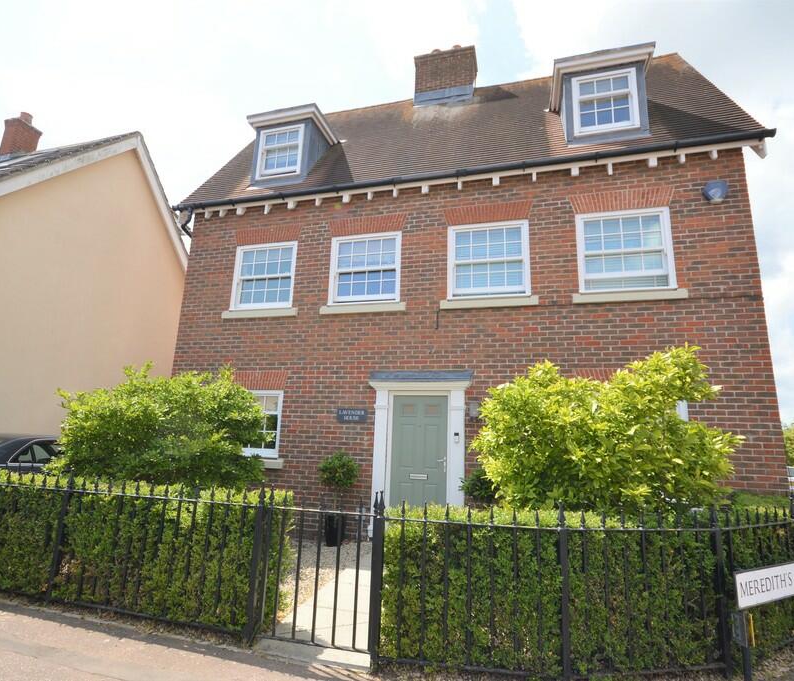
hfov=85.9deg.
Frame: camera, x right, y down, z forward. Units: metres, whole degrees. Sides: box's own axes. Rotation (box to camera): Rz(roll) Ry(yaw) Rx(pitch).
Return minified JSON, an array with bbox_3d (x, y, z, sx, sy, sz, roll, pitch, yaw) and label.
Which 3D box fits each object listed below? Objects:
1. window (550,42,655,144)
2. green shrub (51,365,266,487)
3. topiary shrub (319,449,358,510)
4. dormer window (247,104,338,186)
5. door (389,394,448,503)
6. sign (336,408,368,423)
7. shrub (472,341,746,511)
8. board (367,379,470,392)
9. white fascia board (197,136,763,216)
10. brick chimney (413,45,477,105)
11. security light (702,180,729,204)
[{"bbox_3d":[3.143,-3.442,6.605,1.350,1.380,1.030,-1,-11,15],"label":"window"},{"bbox_3d":[-3.000,1.468,5.439,2.650,2.200,1.750,-1,-12,16],"label":"green shrub"},{"bbox_3d":[-0.831,1.953,6.021,0.610,0.780,0.610,2,-11,0],"label":"topiary shrub"},{"bbox_3d":[-2.020,-3.410,8.169,1.420,1.450,1.050,-1,-12,16],"label":"dormer window"},{"bbox_3d":[0.314,1.789,6.083,0.830,1.990,0.060,-1,-12,16],"label":"door"},{"bbox_3d":[-0.673,1.137,6.427,0.475,0.190,0.025,-1,-12,16],"label":"sign"},{"bbox_3d":[2.039,1.322,4.336,2.300,2.400,1.750,-1,-12,16],"label":"shrub"},{"bbox_3d":[0.318,0.666,6.202,1.530,0.180,0.170,-1,-11,15],"label":"board"},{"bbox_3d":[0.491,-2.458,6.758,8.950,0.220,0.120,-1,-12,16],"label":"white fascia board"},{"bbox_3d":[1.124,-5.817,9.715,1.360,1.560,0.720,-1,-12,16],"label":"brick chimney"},{"bbox_3d":[4.247,-1.957,5.675,0.260,0.320,0.110,-1,-11,15],"label":"security light"}]

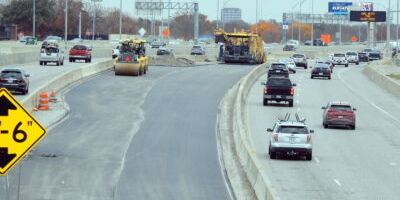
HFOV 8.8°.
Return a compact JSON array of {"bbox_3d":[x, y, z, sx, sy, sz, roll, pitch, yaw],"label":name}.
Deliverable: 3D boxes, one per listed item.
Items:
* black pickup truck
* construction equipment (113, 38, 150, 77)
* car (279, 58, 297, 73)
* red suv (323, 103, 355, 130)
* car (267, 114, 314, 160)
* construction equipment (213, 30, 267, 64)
[{"bbox_3d":[5.398,-0.547,176.884,2.080,1.880,5.850,2,2,2],"label":"black pickup truck"},{"bbox_3d":[-6.077,-3.760,230.000,2.150,3.150,4.900,1,2,8],"label":"construction equipment"},{"bbox_3d":[8.981,-3.472,264.850,1.840,1.470,4.750,2,2,3],"label":"car"},{"bbox_3d":[8.268,0.893,153.737,1.850,1.580,4.350,2,3,2],"label":"red suv"},{"bbox_3d":[4.416,1.818,126.251,2.060,1.950,5.000,1,3,1],"label":"car"},{"bbox_3d":[5.335,-7.009,340.000,5.500,4.500,8.500,1,2,7],"label":"construction equipment"}]

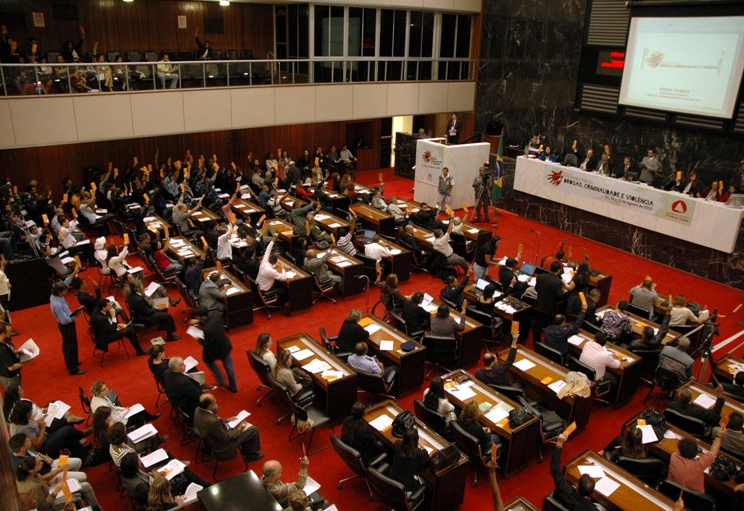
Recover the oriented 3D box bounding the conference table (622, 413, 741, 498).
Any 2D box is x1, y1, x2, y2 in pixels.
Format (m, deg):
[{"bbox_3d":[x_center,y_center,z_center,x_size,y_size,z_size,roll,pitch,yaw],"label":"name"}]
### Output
[{"bbox_3d":[4.221,2.930,7.845,0.570,0.760,1.530,-14,27,-35],"label":"conference table"}]

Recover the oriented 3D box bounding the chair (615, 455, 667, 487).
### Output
[{"bbox_3d":[3.439,2.846,7.658,0.600,0.840,0.640,5,21,9],"label":"chair"}]

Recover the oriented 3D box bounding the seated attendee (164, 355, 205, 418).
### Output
[{"bbox_3d":[-2.633,2.023,8.686,0.850,1.270,0.550,-13,25,-32],"label":"seated attendee"}]

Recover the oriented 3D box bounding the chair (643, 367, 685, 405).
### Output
[{"bbox_3d":[5.049,2.177,9.741,0.560,0.800,0.520,-14,27,-35],"label":"chair"}]

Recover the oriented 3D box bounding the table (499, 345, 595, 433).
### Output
[{"bbox_3d":[2.802,2.212,9.507,0.570,0.760,1.530,-14,27,-35],"label":"table"}]

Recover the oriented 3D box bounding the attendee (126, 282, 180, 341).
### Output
[{"bbox_3d":[-4.225,1.095,11.261,0.930,1.280,0.560,-8,22,-22],"label":"attendee"}]

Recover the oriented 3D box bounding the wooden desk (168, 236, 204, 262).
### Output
[{"bbox_3d":[-4.724,0.138,14.565,0.563,0.735,1.578,-13,25,-34],"label":"wooden desk"}]

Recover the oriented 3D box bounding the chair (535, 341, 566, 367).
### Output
[{"bbox_3d":[3.240,1.952,10.189,0.640,0.960,0.610,-14,26,-34],"label":"chair"}]

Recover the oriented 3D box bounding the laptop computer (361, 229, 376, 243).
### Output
[{"bbox_3d":[-0.111,-0.497,15.036,0.340,0.230,0.290,13,24,30],"label":"laptop computer"}]

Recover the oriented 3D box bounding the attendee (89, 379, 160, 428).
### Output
[{"bbox_3d":[-3.509,2.233,8.264,0.930,1.280,0.560,-15,26,-37],"label":"attendee"}]

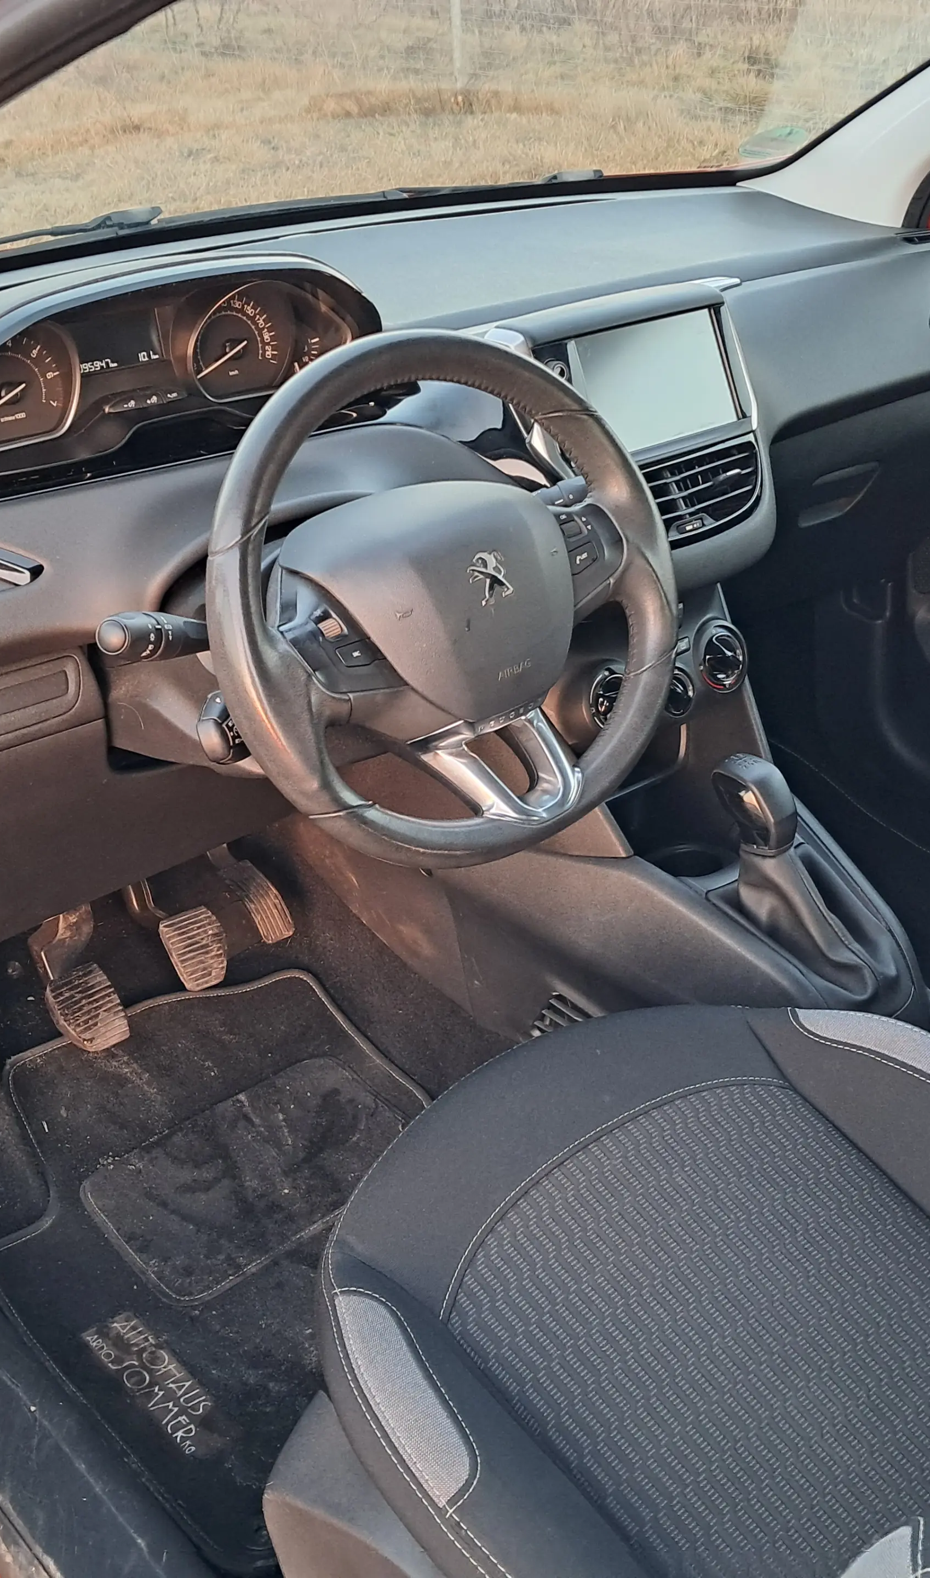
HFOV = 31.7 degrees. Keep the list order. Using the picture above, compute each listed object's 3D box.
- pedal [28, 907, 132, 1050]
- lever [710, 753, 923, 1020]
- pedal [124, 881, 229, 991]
[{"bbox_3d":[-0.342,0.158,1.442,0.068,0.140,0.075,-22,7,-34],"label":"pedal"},{"bbox_3d":[0.280,0.076,1.361,0.110,0.185,0.155,-22,32,-34],"label":"lever"},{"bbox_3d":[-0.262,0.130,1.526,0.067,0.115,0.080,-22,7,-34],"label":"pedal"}]

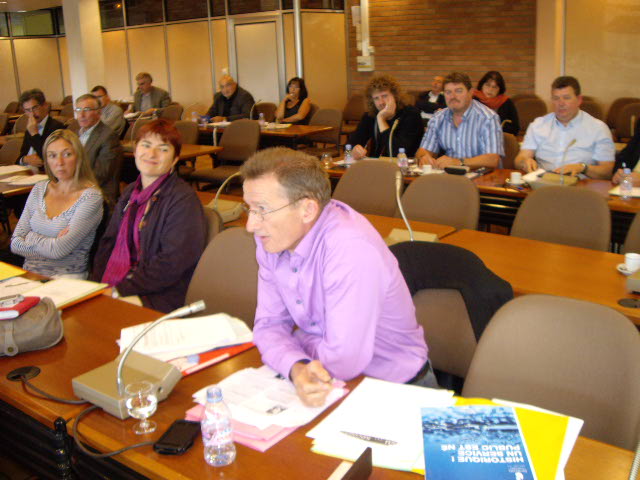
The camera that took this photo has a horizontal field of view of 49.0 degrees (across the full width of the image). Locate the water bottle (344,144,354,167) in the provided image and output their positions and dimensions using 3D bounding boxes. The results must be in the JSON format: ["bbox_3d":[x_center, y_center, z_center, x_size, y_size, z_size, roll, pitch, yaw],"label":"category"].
[{"bbox_3d":[0.204,-0.605,4.958,0.062,0.170,0.062,-2,15,1],"label":"water bottle"}]

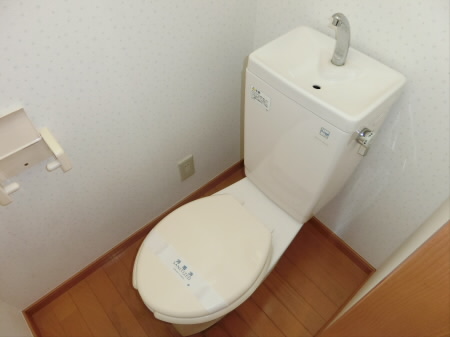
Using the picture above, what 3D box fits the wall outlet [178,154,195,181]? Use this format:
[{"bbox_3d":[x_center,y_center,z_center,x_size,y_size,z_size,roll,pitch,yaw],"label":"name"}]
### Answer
[{"bbox_3d":[-0.160,0.001,1.363,0.071,0.121,0.010,-35,59,-24],"label":"wall outlet"}]

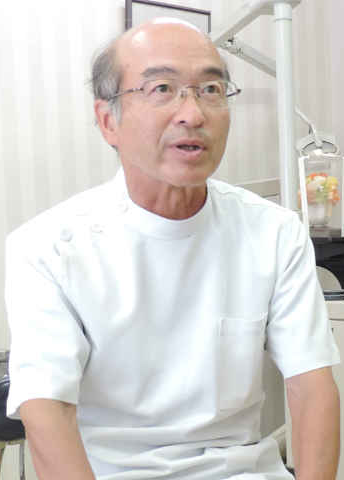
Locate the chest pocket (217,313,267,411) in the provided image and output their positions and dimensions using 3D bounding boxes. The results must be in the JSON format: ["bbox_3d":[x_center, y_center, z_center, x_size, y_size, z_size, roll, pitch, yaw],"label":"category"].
[{"bbox_3d":[0.095,0.168,1.020,0.095,0.122,0.020,-6,12,-43],"label":"chest pocket"}]

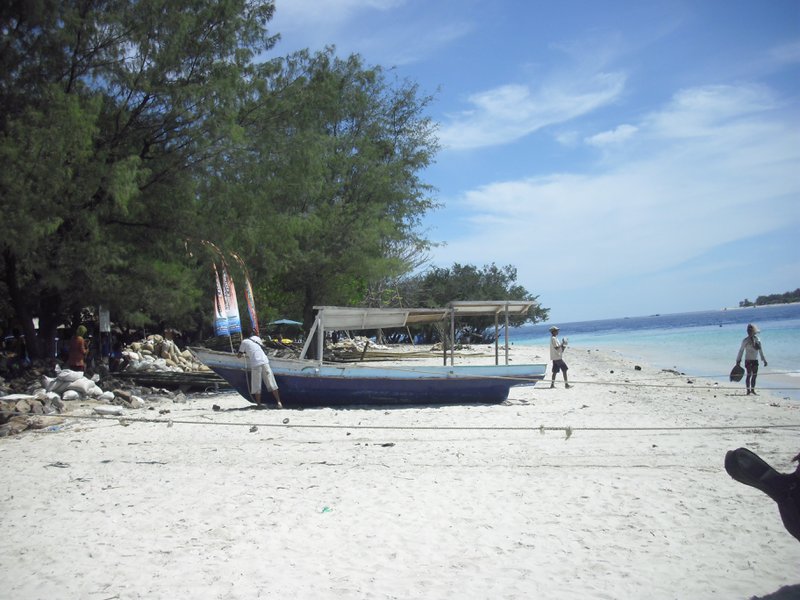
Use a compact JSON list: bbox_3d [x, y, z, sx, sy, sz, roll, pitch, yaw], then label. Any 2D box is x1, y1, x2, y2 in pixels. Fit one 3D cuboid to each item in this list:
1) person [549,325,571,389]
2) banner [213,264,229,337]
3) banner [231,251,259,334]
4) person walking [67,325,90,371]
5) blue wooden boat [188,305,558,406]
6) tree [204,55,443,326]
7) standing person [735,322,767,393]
[{"bbox_3d":[4.250,1.532,23.400,0.580,1.650,0.460,-5,-2,6],"label":"person"},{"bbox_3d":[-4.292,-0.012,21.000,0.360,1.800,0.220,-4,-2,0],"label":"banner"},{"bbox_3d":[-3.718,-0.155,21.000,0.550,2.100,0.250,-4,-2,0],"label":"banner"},{"bbox_3d":[-7.505,1.389,20.500,0.420,1.600,0.500,-3,-3,-38],"label":"person walking"},{"bbox_3d":[-0.632,1.150,18.200,7.200,2.080,1.500,-2,-2,-6],"label":"blue wooden boat"},{"bbox_3d":[-3.267,-4.003,38.000,10.200,13.600,9.800,-4,-2,0],"label":"tree"},{"bbox_3d":[8.085,1.369,20.200,0.600,1.620,0.420,-4,-2,-17],"label":"standing person"}]

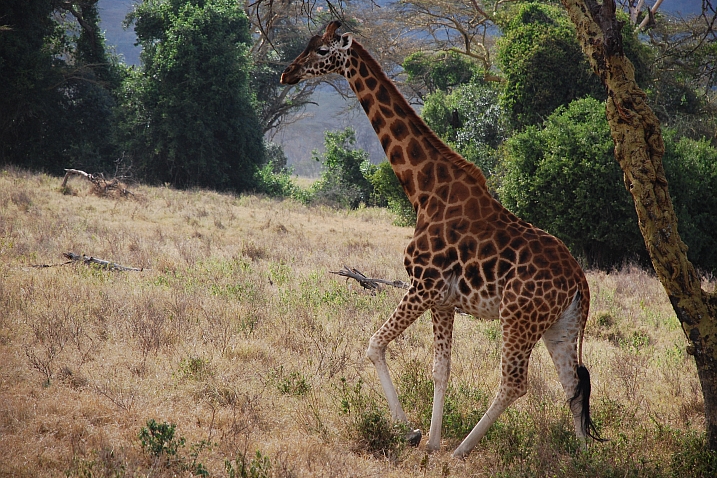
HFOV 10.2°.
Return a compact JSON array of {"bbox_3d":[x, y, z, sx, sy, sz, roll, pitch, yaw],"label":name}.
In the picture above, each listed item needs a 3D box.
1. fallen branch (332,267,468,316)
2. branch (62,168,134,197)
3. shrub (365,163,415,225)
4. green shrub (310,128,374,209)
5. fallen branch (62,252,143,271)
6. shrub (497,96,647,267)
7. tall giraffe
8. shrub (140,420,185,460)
[{"bbox_3d":[0.688,0.844,66.000,2.300,0.800,0.700,0,0,0],"label":"fallen branch"},{"bbox_3d":[-5.680,-1.234,88.000,1.600,0.660,0.800,0,0,0],"label":"branch"},{"bbox_3d":[0.804,-1.017,90.000,1.350,1.450,1.300,0,0,0],"label":"shrub"},{"bbox_3d":[-0.377,-1.663,95.000,1.550,1.950,1.400,0,0,0],"label":"green shrub"},{"bbox_3d":[-4.195,0.369,66.000,1.350,0.330,0.350,0,0,0],"label":"fallen branch"},{"bbox_3d":[4.230,-1.122,80.000,3.000,3.400,2.800,0,0,0],"label":"shrub"},{"bbox_3d":[0.875,0.005,43.000,3.350,4.650,0.900,0,0,10],"label":"tall giraffe"},{"bbox_3d":[-2.054,2.091,42.000,0.480,0.420,0.450,0,0,0],"label":"shrub"}]

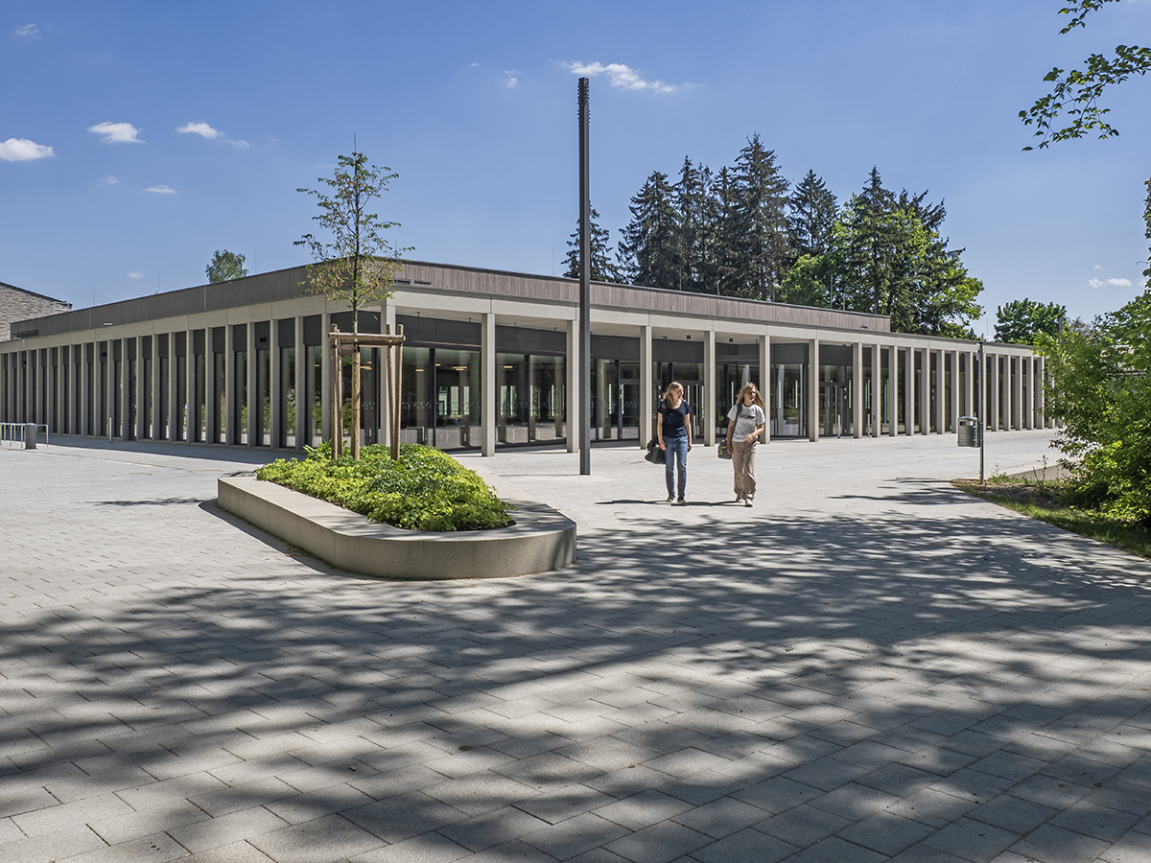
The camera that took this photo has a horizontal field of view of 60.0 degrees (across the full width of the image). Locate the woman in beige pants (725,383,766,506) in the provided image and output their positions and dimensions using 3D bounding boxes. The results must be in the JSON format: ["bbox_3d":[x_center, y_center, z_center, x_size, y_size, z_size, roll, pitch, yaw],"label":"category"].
[{"bbox_3d":[2.330,0.171,13.650,0.560,1.680,0.480,0,2,-5],"label":"woman in beige pants"}]

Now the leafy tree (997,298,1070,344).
[{"bbox_3d":[33.127,-5.158,72.000,6.200,9.200,6.000,0,2,0],"label":"leafy tree"}]

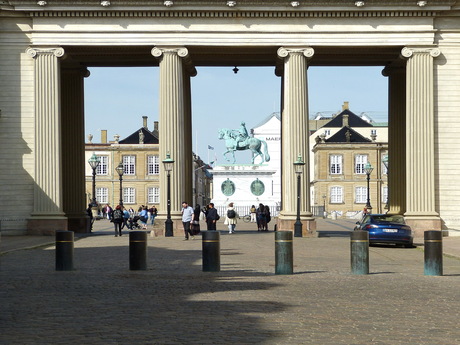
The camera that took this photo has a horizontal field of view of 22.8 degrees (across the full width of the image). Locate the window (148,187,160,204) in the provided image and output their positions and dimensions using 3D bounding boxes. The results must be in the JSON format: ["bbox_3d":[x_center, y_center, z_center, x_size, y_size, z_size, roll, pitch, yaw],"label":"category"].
[{"bbox_3d":[-11.297,3.442,171.000,1.750,2.600,0.300,0,-2,1],"label":"window"}]

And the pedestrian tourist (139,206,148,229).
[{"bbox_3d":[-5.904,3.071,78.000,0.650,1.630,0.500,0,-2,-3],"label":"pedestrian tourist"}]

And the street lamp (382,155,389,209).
[{"bbox_3d":[18.526,1.442,134.000,1.300,7.000,1.300,0,-2,1],"label":"street lamp"}]

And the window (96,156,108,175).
[{"bbox_3d":[-19.574,-1.016,176.000,1.863,2.926,0.250,0,-2,1],"label":"window"}]

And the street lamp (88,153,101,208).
[{"bbox_3d":[-14.455,0.854,122.000,1.206,5.925,1.206,0,-2,1],"label":"street lamp"}]

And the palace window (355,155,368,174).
[{"bbox_3d":[19.130,-1.133,166.000,1.980,2.920,0.300,0,-2,1],"label":"palace window"}]

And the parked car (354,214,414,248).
[{"bbox_3d":[6.440,2.420,48.000,1.860,1.420,4.690,0,-2,1],"label":"parked car"}]

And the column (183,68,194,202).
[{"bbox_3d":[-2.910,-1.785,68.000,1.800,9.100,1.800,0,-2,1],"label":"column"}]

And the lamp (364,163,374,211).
[{"bbox_3d":[16.554,1.964,136.000,1.080,6.300,1.080,0,-2,1],"label":"lamp"}]

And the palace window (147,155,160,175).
[{"bbox_3d":[-11.239,-1.139,169.000,2.000,2.950,0.300,0,-2,1],"label":"palace window"}]

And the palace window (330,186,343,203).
[{"bbox_3d":[15.499,3.268,166.000,1.780,2.400,0.300,0,-2,1],"label":"palace window"}]

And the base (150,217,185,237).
[{"bbox_3d":[-3.129,2.880,60.400,2.050,1.000,2.000,0,-2,1],"label":"base"}]

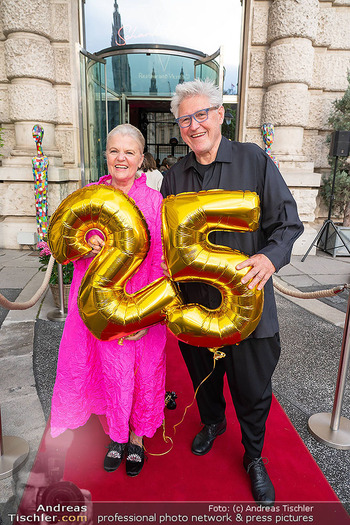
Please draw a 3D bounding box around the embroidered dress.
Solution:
[{"bbox_3d":[-0.341,0.277,1.771,0.580,1.390,0.420,0,12,-5],"label":"embroidered dress"}]

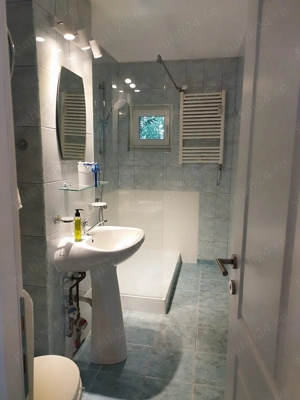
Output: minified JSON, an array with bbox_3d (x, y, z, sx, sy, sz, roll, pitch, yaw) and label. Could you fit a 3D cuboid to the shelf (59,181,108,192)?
[{"bbox_3d":[-0.414,-0.091,2.032,0.160,0.012,0.430,2,10,10],"label":"shelf"}]

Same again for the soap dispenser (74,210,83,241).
[{"bbox_3d":[-0.463,0.166,2.036,0.053,0.218,0.044,2,10,10],"label":"soap dispenser"}]

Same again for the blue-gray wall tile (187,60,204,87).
[{"bbox_3d":[0.510,-1.438,3.550,0.202,0.299,0.010,2,10,10],"label":"blue-gray wall tile"}]

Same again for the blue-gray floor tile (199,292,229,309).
[{"bbox_3d":[0.625,0.974,3.004,0.306,0.010,0.317,2,10,10],"label":"blue-gray floor tile"}]

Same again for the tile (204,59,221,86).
[{"bbox_3d":[0.709,-1.430,3.514,0.202,0.299,0.010,2,10,10],"label":"tile"}]

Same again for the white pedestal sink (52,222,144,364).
[{"bbox_3d":[-0.285,0.670,2.160,0.474,0.869,0.576,2,10,10],"label":"white pedestal sink"}]

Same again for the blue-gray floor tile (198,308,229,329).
[{"bbox_3d":[0.561,1.015,2.646,0.305,0.010,0.310,2,10,10],"label":"blue-gray floor tile"}]

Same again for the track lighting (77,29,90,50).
[{"bbox_3d":[-0.406,-0.981,1.917,0.058,0.116,0.058,-12,7,12],"label":"track lighting"}]

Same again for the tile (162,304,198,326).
[{"bbox_3d":[0.261,1.002,2.700,0.305,0.010,0.310,2,10,10],"label":"tile"}]

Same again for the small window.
[{"bbox_3d":[0.006,-0.863,3.771,0.497,0.528,0.076,2,10,10],"label":"small window"}]

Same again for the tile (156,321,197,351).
[{"bbox_3d":[0.206,1.070,2.445,0.310,0.010,0.317,2,10,10],"label":"tile"}]

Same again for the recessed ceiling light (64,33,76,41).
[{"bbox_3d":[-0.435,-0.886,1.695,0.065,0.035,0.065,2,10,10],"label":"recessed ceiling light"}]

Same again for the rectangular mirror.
[{"bbox_3d":[-0.479,-0.519,1.944,0.025,0.537,0.440,2,10,10],"label":"rectangular mirror"}]

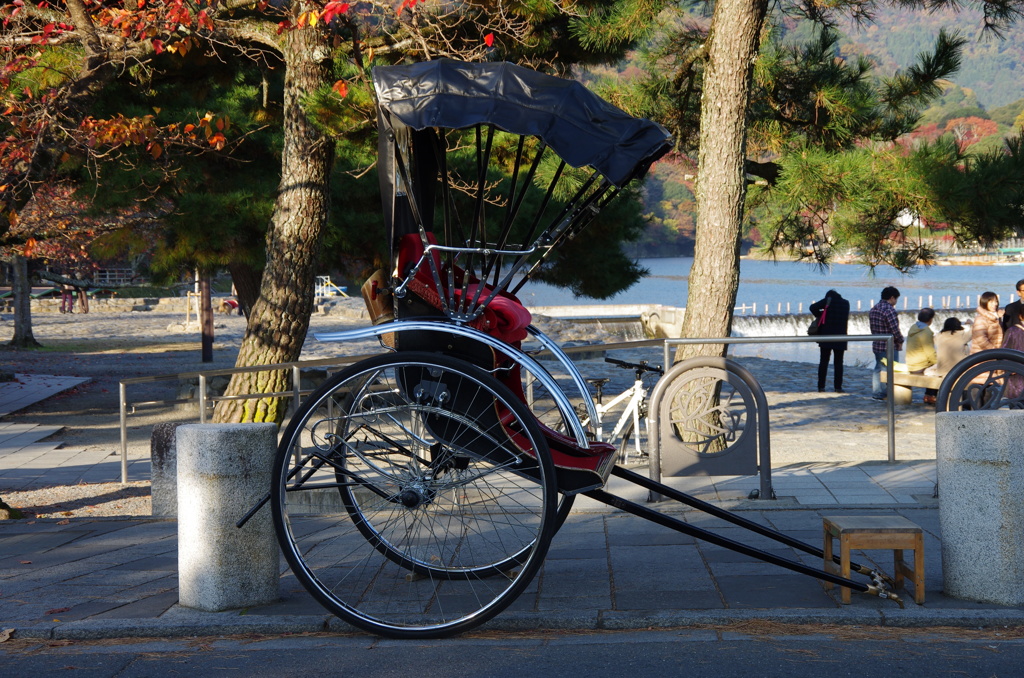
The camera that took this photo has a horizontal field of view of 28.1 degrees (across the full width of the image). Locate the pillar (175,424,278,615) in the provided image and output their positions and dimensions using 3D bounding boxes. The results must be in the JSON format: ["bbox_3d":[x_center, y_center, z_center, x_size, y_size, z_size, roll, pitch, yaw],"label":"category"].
[{"bbox_3d":[-1.115,0.693,8.020,0.400,0.700,0.400,-1,2,0],"label":"pillar"}]

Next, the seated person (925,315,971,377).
[{"bbox_3d":[5.782,0.301,26.700,0.720,1.200,0.500,-2,3,-31],"label":"seated person"}]

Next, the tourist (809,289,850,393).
[{"bbox_3d":[4.677,0.022,30.100,0.580,1.540,0.420,-1,2,3],"label":"tourist"}]

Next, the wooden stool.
[{"bbox_3d":[1.410,0.860,7.970,0.320,0.290,0.350,-1,2,-2],"label":"wooden stool"}]

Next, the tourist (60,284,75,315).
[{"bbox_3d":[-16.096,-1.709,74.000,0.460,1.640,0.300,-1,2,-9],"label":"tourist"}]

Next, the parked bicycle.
[{"bbox_3d":[0.754,0.710,16.300,0.580,1.030,1.680,-3,3,-37],"label":"parked bicycle"}]

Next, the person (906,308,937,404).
[{"bbox_3d":[5.531,0.233,27.200,0.720,1.270,0.500,-3,3,-38],"label":"person"}]

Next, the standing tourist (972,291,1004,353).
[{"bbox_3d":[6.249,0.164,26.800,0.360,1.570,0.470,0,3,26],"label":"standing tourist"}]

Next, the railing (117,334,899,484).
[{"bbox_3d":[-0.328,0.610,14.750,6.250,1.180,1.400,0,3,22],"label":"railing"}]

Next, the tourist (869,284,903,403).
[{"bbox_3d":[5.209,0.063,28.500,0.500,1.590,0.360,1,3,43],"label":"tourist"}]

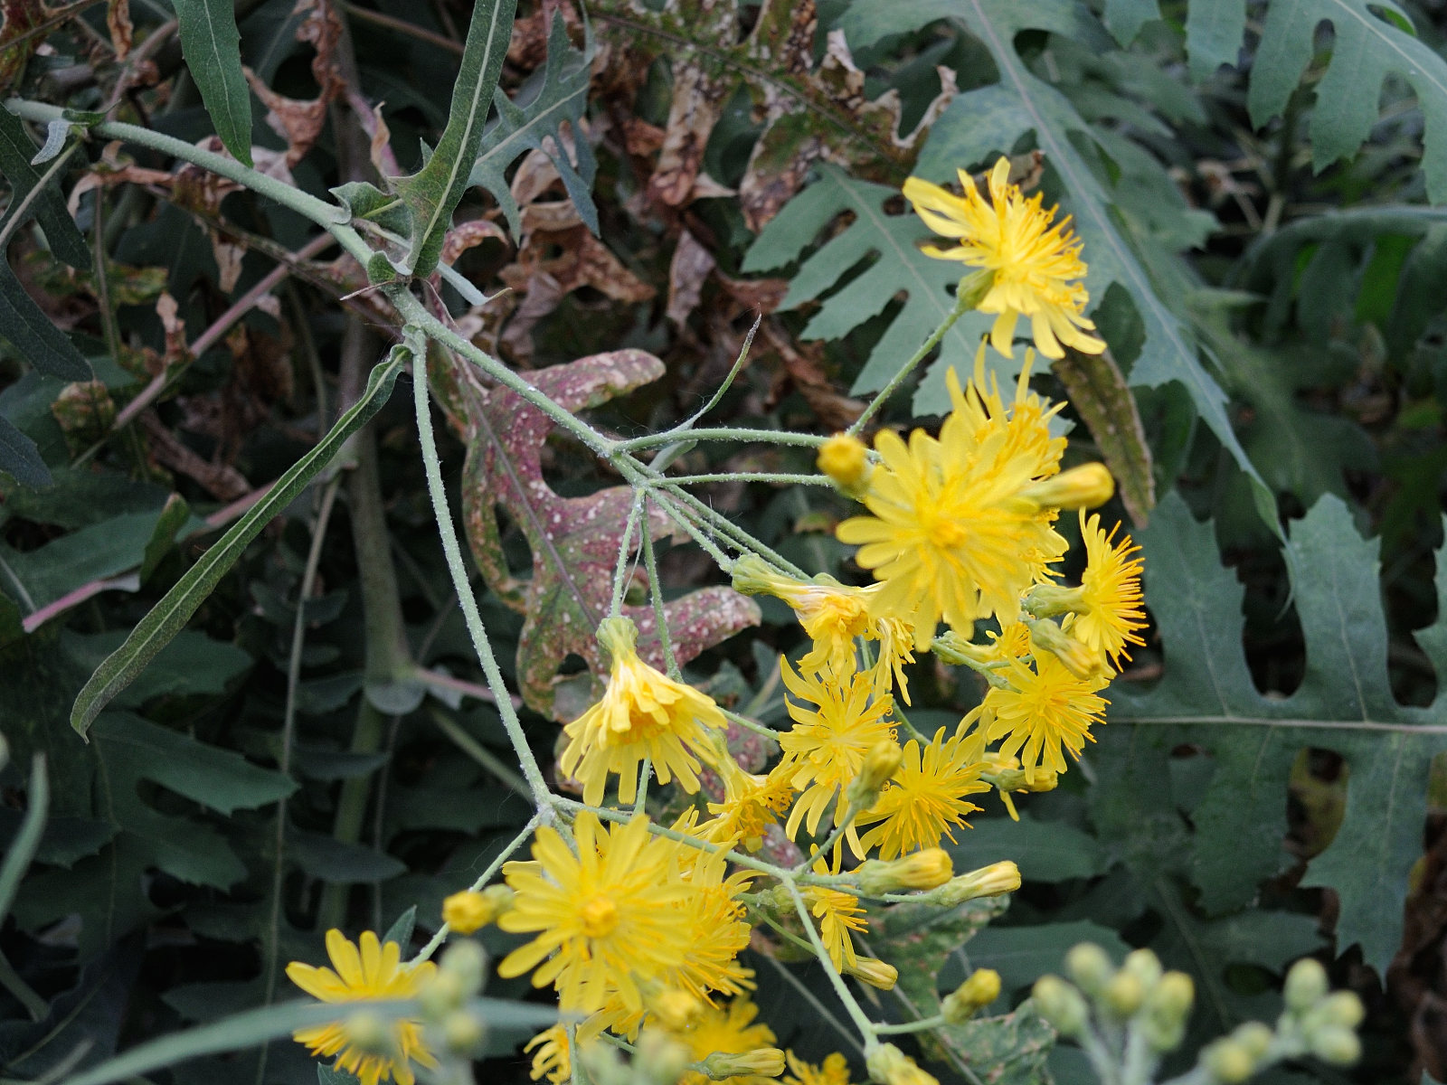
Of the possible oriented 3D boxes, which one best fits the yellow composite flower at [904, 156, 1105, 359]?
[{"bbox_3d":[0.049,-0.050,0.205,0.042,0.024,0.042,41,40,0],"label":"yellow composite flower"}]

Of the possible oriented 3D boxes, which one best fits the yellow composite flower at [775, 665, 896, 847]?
[{"bbox_3d":[0.031,0.056,0.312,0.042,0.050,0.023,0,0,-30],"label":"yellow composite flower"}]

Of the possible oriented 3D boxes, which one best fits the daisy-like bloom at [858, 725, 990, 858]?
[{"bbox_3d":[0.036,0.046,0.215,0.027,0.027,0.017,-45,30,0],"label":"daisy-like bloom"}]

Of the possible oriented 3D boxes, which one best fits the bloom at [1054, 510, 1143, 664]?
[{"bbox_3d":[0.107,0.013,0.325,0.023,0.043,0.042,6,0,18],"label":"bloom"}]

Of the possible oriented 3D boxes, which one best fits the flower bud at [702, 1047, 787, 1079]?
[{"bbox_3d":[0.005,0.131,0.295,0.021,0.008,0.008,-6,-6,7],"label":"flower bud"}]

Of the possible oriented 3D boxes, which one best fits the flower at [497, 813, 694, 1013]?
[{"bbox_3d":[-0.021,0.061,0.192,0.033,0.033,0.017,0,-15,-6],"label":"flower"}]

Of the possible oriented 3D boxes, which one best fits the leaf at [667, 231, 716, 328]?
[{"bbox_3d":[-0.012,-0.095,0.420,0.017,0.035,0.009,6,6,-6],"label":"leaf"}]

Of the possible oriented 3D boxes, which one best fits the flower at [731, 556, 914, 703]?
[{"bbox_3d":[0.018,0.016,0.210,0.034,0.022,0.022,30,0,16],"label":"flower"}]

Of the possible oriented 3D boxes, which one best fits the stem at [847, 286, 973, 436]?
[{"bbox_3d":[0.049,-0.047,0.307,0.005,0.051,0.005,38,4,0],"label":"stem"}]

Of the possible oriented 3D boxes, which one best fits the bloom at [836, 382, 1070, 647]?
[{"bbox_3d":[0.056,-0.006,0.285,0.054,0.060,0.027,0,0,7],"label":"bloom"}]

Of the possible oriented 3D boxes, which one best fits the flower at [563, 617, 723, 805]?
[{"bbox_3d":[-0.021,0.044,0.308,0.044,0.049,0.040,-9,6,-6],"label":"flower"}]

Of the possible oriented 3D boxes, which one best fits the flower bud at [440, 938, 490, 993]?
[{"bbox_3d":[-0.033,0.054,0.150,0.006,0.008,0.006,3,24,0],"label":"flower bud"}]

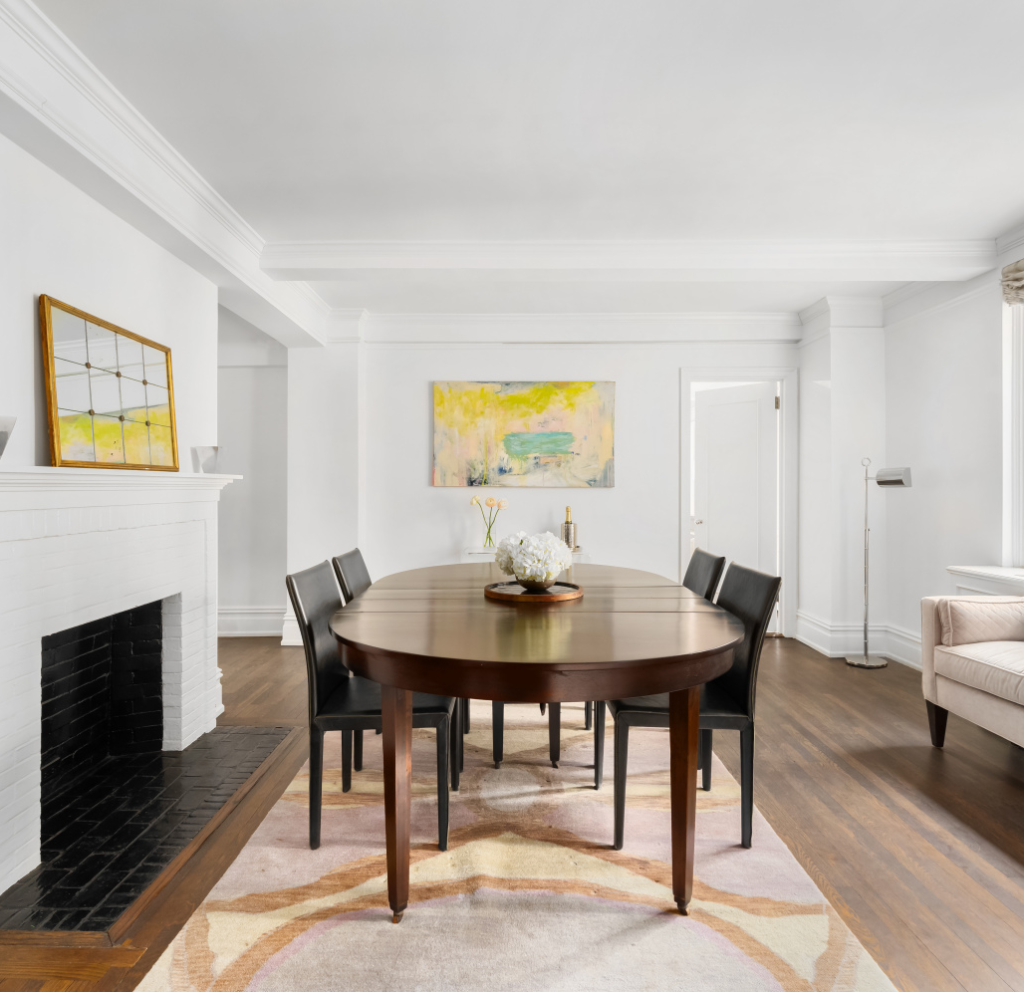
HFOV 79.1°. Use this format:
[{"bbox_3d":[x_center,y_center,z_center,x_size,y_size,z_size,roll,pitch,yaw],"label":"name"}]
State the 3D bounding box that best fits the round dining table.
[{"bbox_3d":[0.065,0.786,2.615,1.410,0.765,2.150,0,1,-2],"label":"round dining table"}]

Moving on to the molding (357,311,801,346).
[{"bbox_3d":[0.543,-1.346,4.960,3.530,0.230,0.120,0,1,-1],"label":"molding"}]

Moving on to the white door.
[{"bbox_3d":[1.915,0.110,5.350,0.710,2.060,0.045,1,1,45],"label":"white door"}]

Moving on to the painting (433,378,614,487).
[{"bbox_3d":[0.093,-0.498,4.980,1.460,0.855,0.040,0,1,-1],"label":"painting"}]

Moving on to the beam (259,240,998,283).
[{"bbox_3d":[0.660,-1.377,3.660,4.220,0.145,0.280,0,1,-1],"label":"beam"}]

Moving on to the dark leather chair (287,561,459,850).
[{"bbox_3d":[-0.473,0.711,2.270,0.555,0.905,0.440,0,1,-1],"label":"dark leather chair"}]

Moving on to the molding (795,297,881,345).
[{"bbox_3d":[2.467,-1.331,4.720,0.434,0.230,0.600,0,1,-1],"label":"molding"}]

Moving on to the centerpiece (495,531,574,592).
[{"bbox_3d":[0.095,0.270,2.600,0.325,0.235,0.310,0,1,0],"label":"centerpiece"}]

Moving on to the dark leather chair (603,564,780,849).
[{"bbox_3d":[0.615,0.712,2.270,0.565,0.905,0.440,0,1,1],"label":"dark leather chair"}]

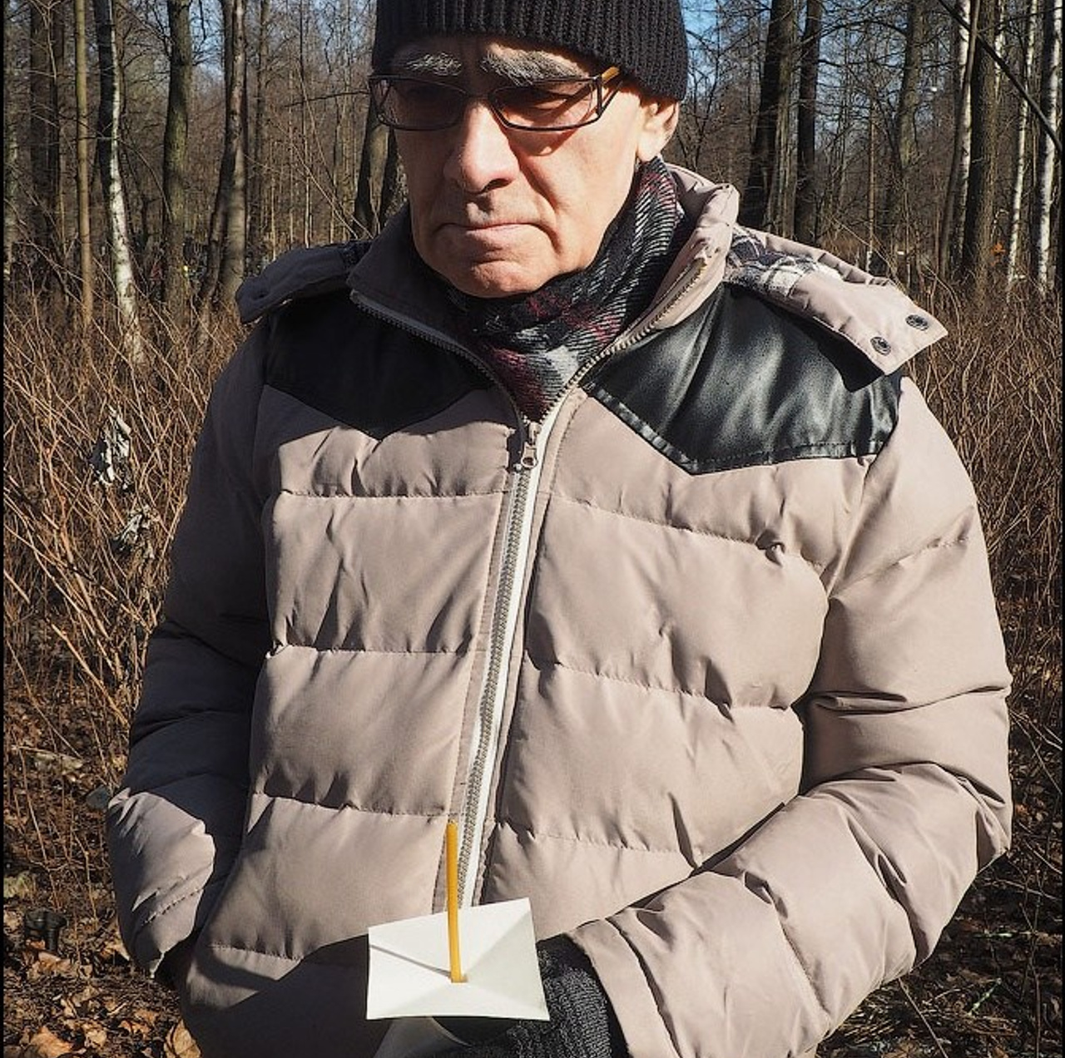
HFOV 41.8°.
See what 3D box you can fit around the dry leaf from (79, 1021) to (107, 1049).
[{"bbox_3d":[-0.865,0.996,2.745,0.060,0.020,0.065,-4,11,-19],"label":"dry leaf"}]

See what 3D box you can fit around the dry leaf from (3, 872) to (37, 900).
[{"bbox_3d":[-1.249,0.868,3.386,0.090,0.030,0.090,-4,11,-21],"label":"dry leaf"}]

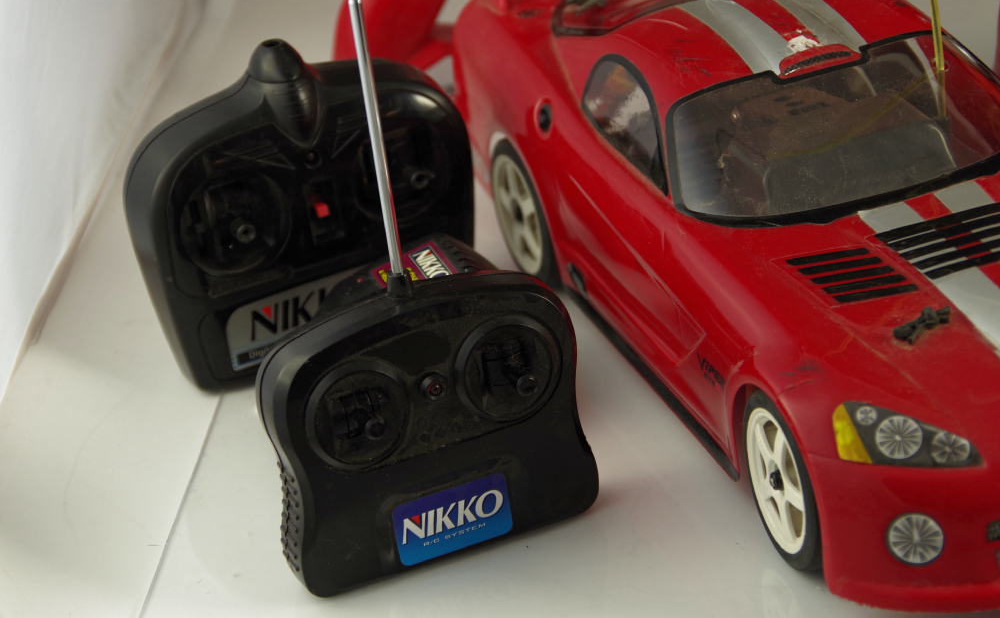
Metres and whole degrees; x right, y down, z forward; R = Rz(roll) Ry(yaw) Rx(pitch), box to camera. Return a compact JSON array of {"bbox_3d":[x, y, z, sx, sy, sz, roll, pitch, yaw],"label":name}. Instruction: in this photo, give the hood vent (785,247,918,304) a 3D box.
[{"bbox_3d":[0.131,-0.012,1.051,0.034,0.006,0.040,-20,40,-14],"label":"hood vent"}]

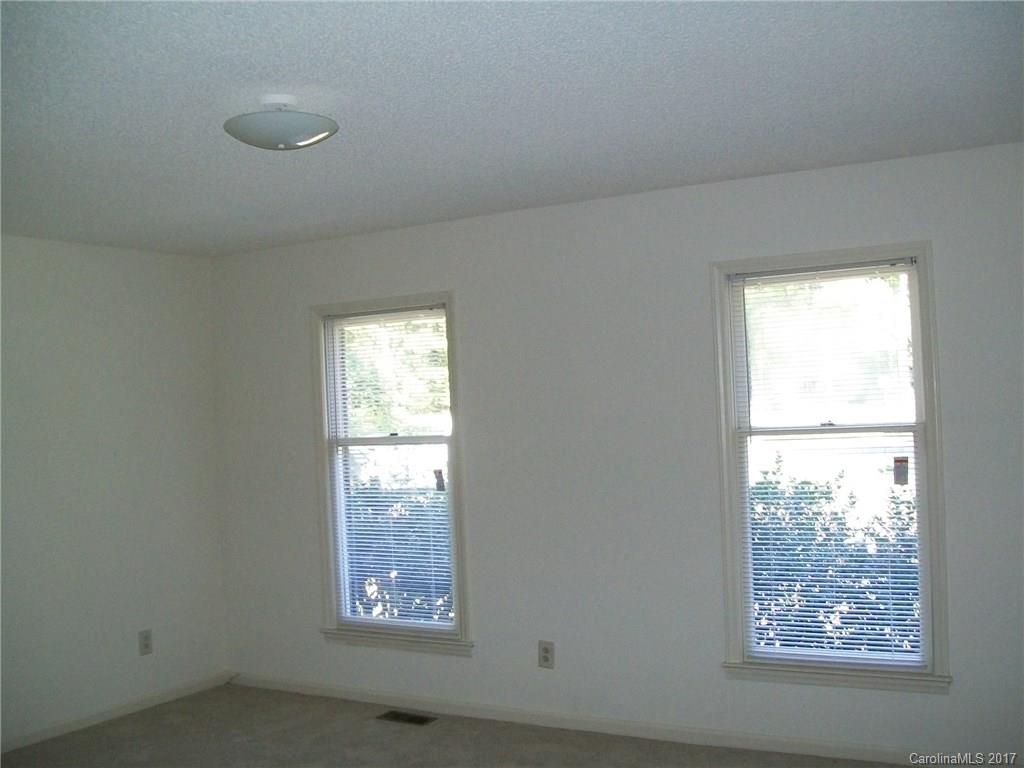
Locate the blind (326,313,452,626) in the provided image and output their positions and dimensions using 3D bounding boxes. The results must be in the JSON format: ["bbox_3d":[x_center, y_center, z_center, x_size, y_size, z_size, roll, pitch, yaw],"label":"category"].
[{"bbox_3d":[-0.630,0.430,5.447,0.760,1.630,0.040,-3,-1,30],"label":"blind"}]

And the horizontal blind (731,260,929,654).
[{"bbox_3d":[1.285,0.329,4.331,0.770,1.635,0.040,-3,-1,30],"label":"horizontal blind"}]

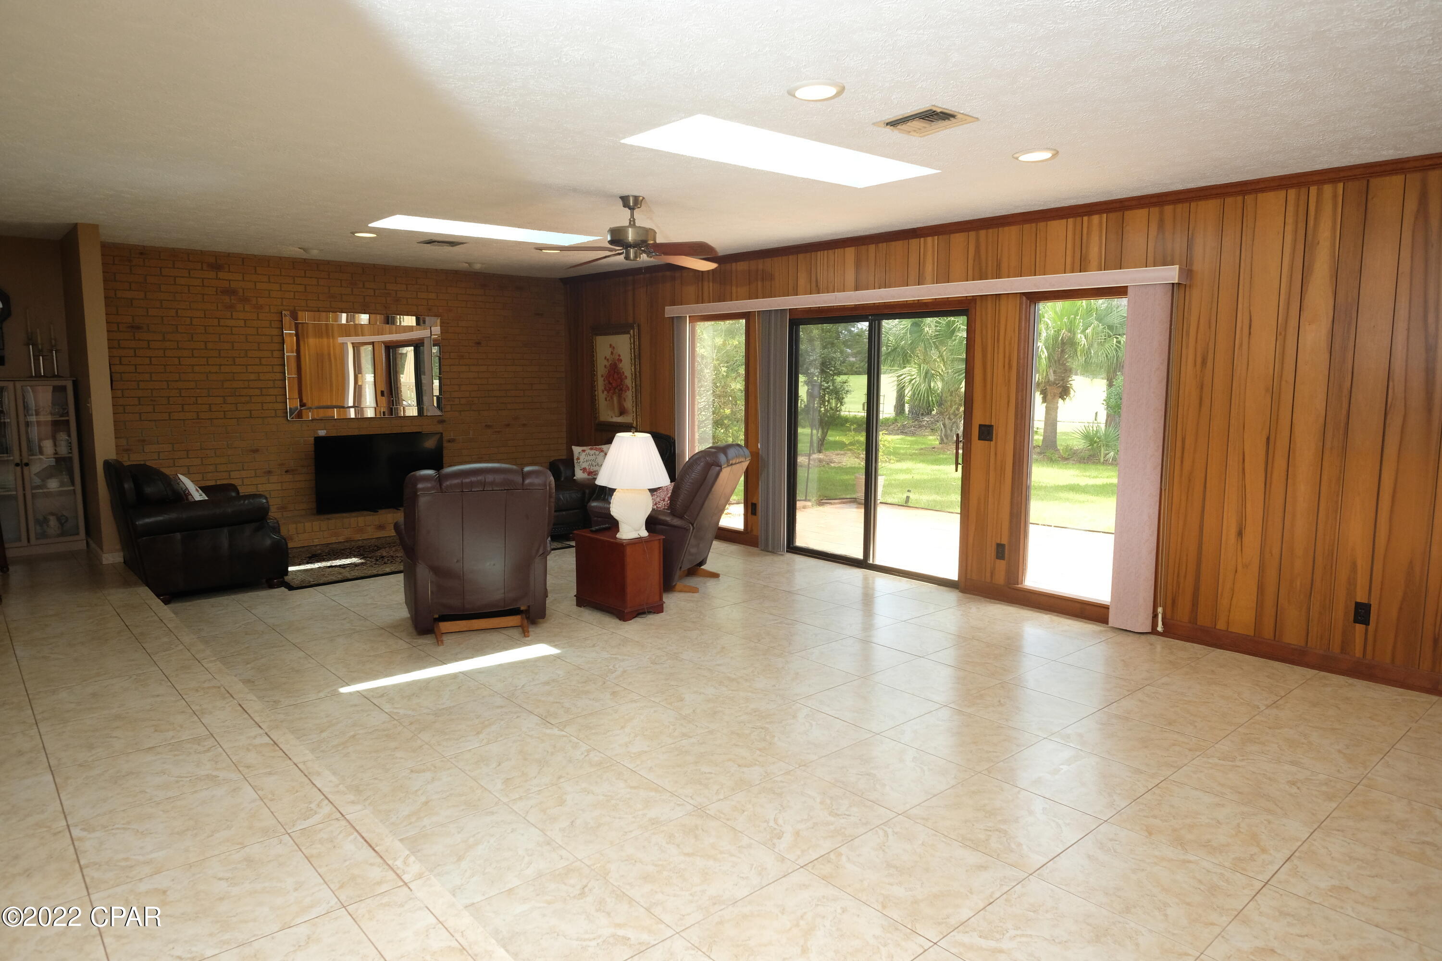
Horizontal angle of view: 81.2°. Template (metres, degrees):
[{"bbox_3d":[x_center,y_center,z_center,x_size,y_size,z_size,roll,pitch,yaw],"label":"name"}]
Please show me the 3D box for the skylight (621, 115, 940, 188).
[{"bbox_3d":[0.368,-1.699,4.347,1.640,0.080,0.570,-6,9,-41],"label":"skylight"}]

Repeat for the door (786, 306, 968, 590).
[{"bbox_3d":[1.196,-0.293,6.722,0.120,2.030,1.760,-6,9,-41],"label":"door"}]

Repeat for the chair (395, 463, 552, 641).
[{"bbox_3d":[-1.595,0.375,5.318,0.860,1.040,0.980,-3,8,-26],"label":"chair"}]

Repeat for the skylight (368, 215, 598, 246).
[{"bbox_3d":[-1.793,-1.962,6.551,1.610,0.080,0.550,-6,9,-41],"label":"skylight"}]

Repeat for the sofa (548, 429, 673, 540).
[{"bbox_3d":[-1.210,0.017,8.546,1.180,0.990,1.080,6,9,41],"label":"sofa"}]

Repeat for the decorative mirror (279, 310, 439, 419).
[{"bbox_3d":[-3.546,-1.146,8.475,1.520,1.040,0.050,-6,9,-41],"label":"decorative mirror"}]

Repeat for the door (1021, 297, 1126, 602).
[{"bbox_3d":[2.276,-0.194,5.384,0.090,1.920,0.720,-6,9,-41],"label":"door"}]

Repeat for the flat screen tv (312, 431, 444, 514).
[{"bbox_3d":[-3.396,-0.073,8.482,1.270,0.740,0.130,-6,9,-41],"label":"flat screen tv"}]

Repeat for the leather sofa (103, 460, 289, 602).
[{"bbox_3d":[-3.918,0.307,6.300,1.020,0.940,1.140,-6,9,-41],"label":"leather sofa"}]

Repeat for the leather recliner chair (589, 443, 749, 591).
[{"bbox_3d":[-0.377,0.234,6.468,1.000,1.050,0.860,2,7,19],"label":"leather recliner chair"}]

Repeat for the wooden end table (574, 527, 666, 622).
[{"bbox_3d":[-0.671,0.605,5.604,0.330,0.515,0.560,-6,9,-41],"label":"wooden end table"}]

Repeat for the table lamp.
[{"bbox_3d":[-0.584,0.021,5.458,0.485,0.700,0.485,0,7,0],"label":"table lamp"}]

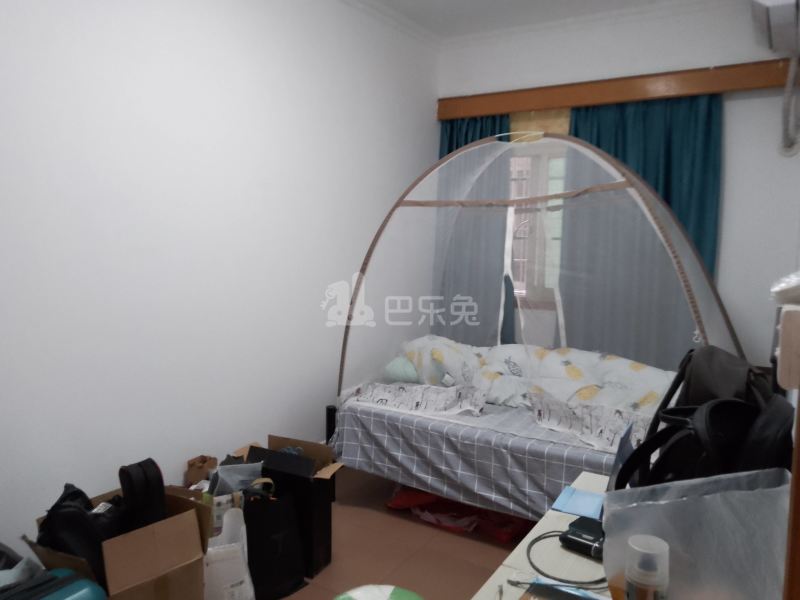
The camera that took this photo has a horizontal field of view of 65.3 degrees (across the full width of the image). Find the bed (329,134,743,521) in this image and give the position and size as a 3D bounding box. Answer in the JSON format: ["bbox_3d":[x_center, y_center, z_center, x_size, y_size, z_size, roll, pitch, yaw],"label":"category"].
[{"bbox_3d":[0.790,0.140,3.438,2.080,2.000,1.160,6,8,34],"label":"bed"}]

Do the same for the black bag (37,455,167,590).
[{"bbox_3d":[-0.968,0.799,2.048,0.250,0.360,0.370,7,11,43],"label":"black bag"}]

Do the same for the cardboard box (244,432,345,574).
[{"bbox_3d":[-0.473,0.936,2.822,0.390,0.500,0.170,4,9,31],"label":"cardboard box"}]

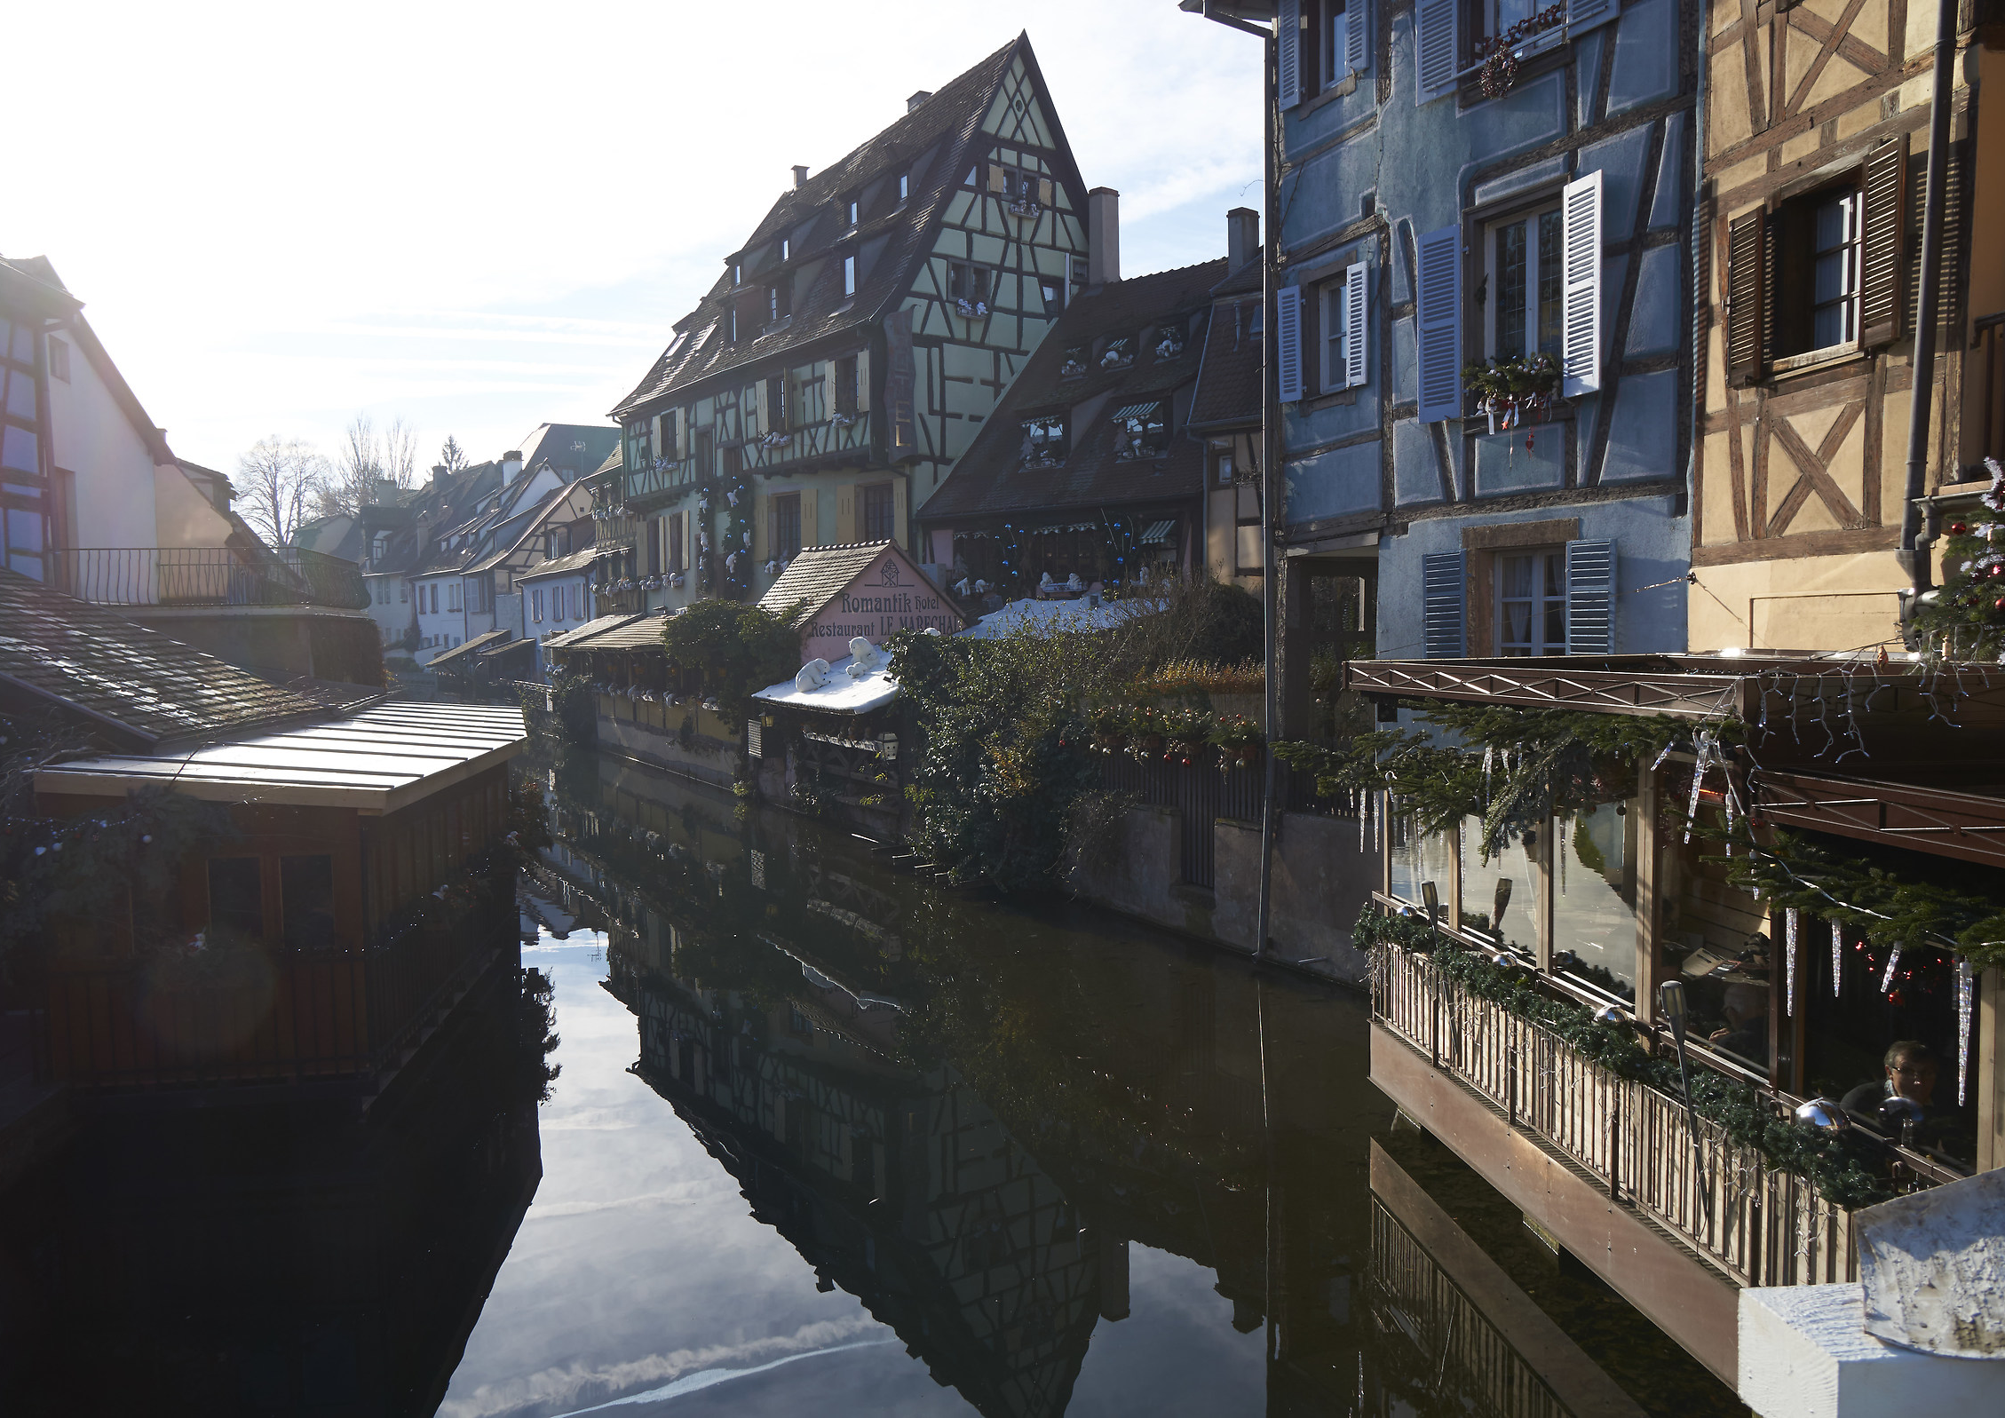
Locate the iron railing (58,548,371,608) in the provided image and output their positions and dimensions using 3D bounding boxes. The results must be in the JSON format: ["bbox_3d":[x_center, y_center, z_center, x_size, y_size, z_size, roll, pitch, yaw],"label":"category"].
[{"bbox_3d":[-15.191,-2.421,27.369,4.400,1.030,6.300,-2,3,-13],"label":"iron railing"}]

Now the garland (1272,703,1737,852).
[{"bbox_3d":[2.896,0.406,9.185,0.612,0.889,5.302,-1,3,-6],"label":"garland"}]

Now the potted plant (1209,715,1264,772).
[{"bbox_3d":[2.862,0.416,17.309,0.494,0.652,0.592,-2,4,-23],"label":"potted plant"}]

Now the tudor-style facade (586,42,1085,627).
[{"bbox_3d":[-4.495,-9.059,45.013,9.875,18.644,16.788,-4,4,-39],"label":"tudor-style facade"}]

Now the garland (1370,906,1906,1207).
[{"bbox_3d":[3.283,1.847,8.926,0.316,0.387,5.886,-1,3,-6],"label":"garland"}]

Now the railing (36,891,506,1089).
[{"bbox_3d":[-6.420,2.231,13.426,2.410,0.928,5.712,-1,3,-8],"label":"railing"}]

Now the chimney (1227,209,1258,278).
[{"bbox_3d":[5.919,-11.437,35.076,0.553,1.618,0.553,-4,4,-39],"label":"chimney"}]

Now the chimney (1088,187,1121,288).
[{"bbox_3d":[2.818,-12.982,39.490,0.600,2.656,0.600,-4,4,-39],"label":"chimney"}]

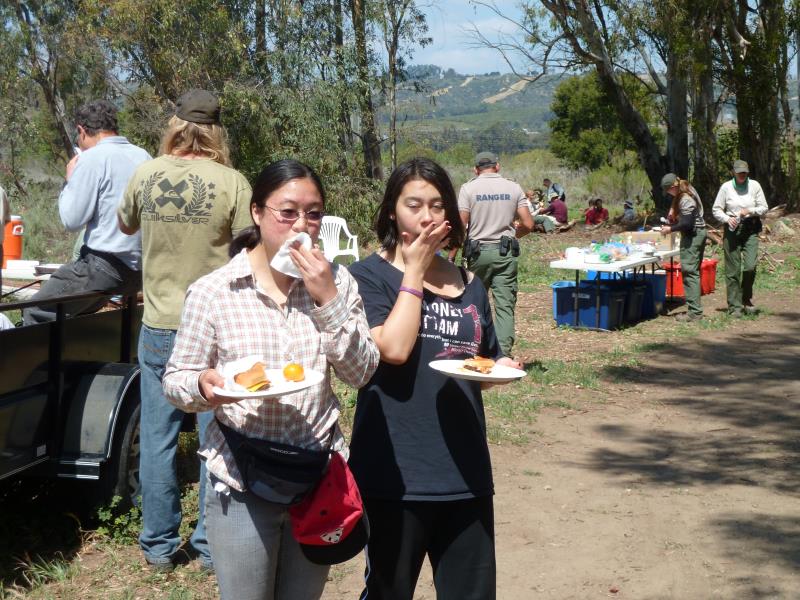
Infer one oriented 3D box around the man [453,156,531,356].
[{"bbox_3d":[0.820,-0.373,12.500,0.620,1.800,0.400,1,5,6],"label":"man"}]

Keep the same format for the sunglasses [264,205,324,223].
[{"bbox_3d":[-0.245,-0.201,3.380,0.133,0.040,0.130,-2,14,-27],"label":"sunglasses"}]

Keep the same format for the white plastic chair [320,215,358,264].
[{"bbox_3d":[-0.941,-0.732,20.300,0.570,0.880,0.570,-4,7,-44],"label":"white plastic chair"}]

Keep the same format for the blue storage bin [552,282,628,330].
[{"bbox_3d":[1.935,0.067,14.950,0.630,0.420,0.430,3,6,21],"label":"blue storage bin"}]

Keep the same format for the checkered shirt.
[{"bbox_3d":[-0.302,0.162,3.400,0.500,0.590,0.340,0,5,-12],"label":"checkered shirt"}]

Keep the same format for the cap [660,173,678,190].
[{"bbox_3d":[2.869,-1.262,15.500,0.250,0.140,0.175,-28,16,-25],"label":"cap"}]

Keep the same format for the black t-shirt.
[{"bbox_3d":[0.062,0.185,3.520,0.380,0.610,0.270,0,5,-16],"label":"black t-shirt"}]

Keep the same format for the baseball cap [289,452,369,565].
[{"bbox_3d":[-0.158,0.468,3.270,0.170,0.245,0.130,-14,-14,-4],"label":"baseball cap"}]

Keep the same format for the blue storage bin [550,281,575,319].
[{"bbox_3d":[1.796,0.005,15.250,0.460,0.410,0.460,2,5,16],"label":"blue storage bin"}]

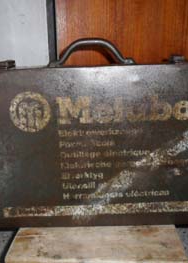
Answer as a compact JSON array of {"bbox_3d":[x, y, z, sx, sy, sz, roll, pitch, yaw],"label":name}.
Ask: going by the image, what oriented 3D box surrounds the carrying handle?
[{"bbox_3d":[-0.004,-0.131,0.462,0.144,0.043,0.022,-2,14,1],"label":"carrying handle"}]

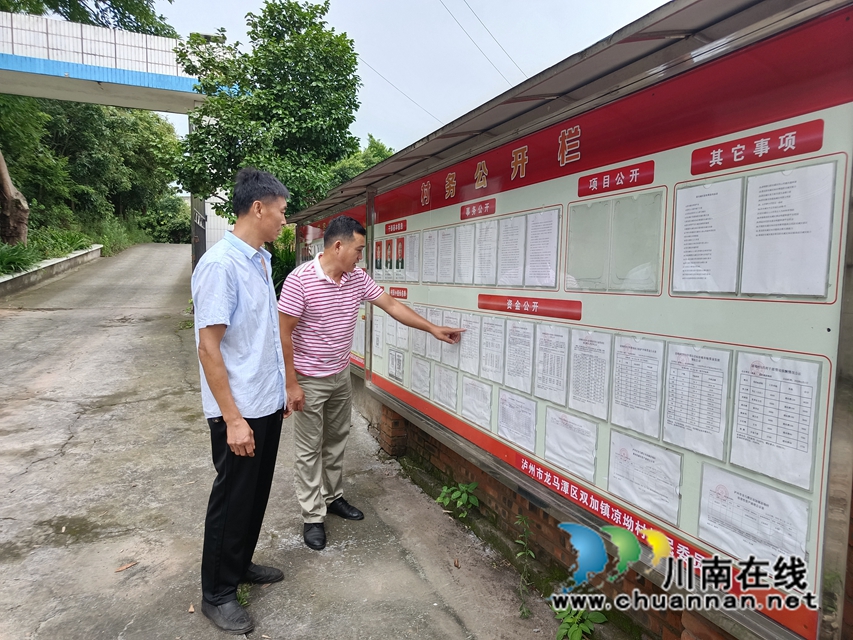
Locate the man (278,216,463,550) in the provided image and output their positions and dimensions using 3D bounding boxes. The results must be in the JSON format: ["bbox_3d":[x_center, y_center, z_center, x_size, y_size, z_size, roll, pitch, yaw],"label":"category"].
[{"bbox_3d":[-0.298,0.284,2.888,0.680,1.610,0.700,5,5,42],"label":"man"}]

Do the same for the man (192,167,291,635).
[{"bbox_3d":[-0.711,0.270,2.246,0.370,1.710,0.490,2,4,7],"label":"man"}]

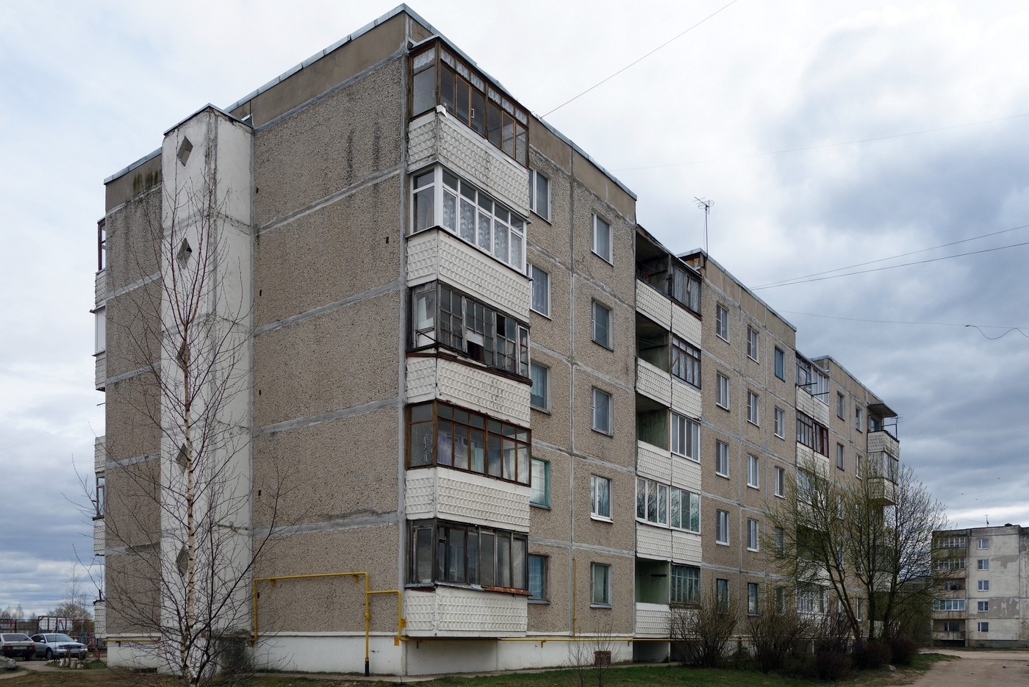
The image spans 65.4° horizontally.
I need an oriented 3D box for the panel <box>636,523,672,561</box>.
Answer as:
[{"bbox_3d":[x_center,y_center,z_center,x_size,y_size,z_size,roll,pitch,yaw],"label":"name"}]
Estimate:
[{"bbox_3d":[5.101,7.212,29.200,0.150,1.200,2.450,-14,-23,35],"label":"panel"}]

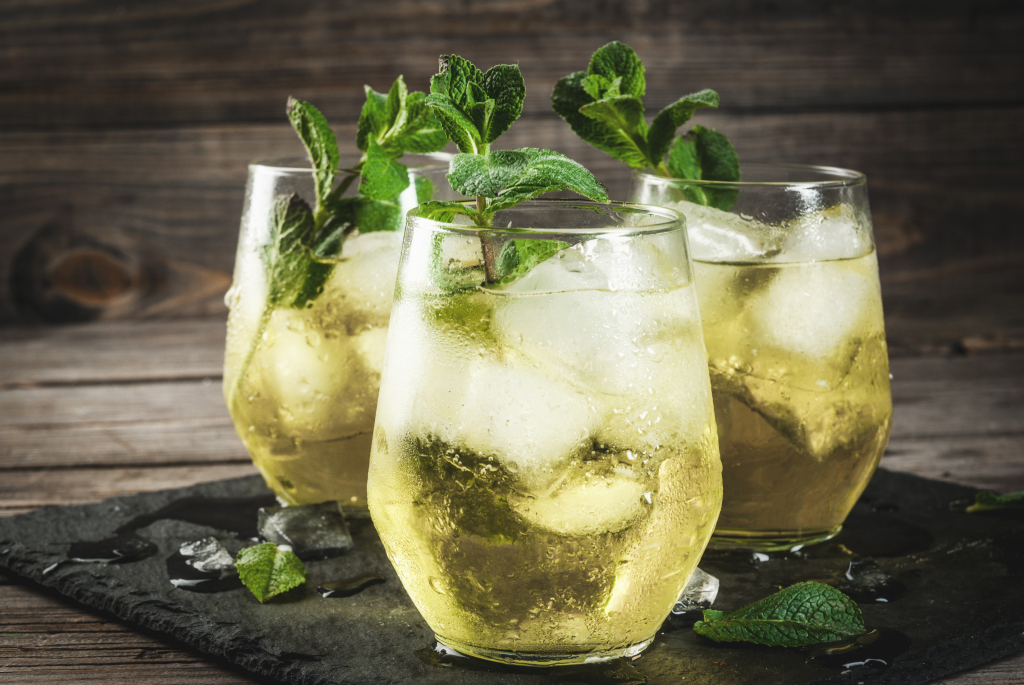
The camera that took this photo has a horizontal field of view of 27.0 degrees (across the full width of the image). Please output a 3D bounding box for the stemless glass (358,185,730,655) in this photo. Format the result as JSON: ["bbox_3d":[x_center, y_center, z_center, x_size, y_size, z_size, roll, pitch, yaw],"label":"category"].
[{"bbox_3d":[0.009,0.021,0.537,0.089,0.108,0.089,0,10,0],"label":"stemless glass"}]

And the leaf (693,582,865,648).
[{"bbox_3d":[0.068,0.070,0.547,0.043,0.009,0.022,0,10,0],"label":"leaf"}]

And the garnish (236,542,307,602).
[{"bbox_3d":[-0.066,0.063,0.585,0.017,0.010,0.020,2,10,10],"label":"garnish"}]

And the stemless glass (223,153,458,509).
[{"bbox_3d":[-0.048,-0.003,0.680,0.089,0.108,0.089,0,10,0],"label":"stemless glass"}]

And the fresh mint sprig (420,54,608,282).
[{"bbox_3d":[0.001,-0.043,0.516,0.043,0.051,0.042,0,10,0],"label":"fresh mint sprig"}]

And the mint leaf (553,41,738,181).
[{"bbox_3d":[0.039,-0.069,0.629,0.052,0.038,0.045,0,10,0],"label":"mint leaf"}]

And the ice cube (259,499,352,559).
[{"bbox_3d":[-0.062,0.054,0.634,0.021,0.011,0.018,-4,11,-20],"label":"ice cube"}]

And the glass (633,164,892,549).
[{"bbox_3d":[0.071,0.003,0.642,0.089,0.108,0.089,0,10,0],"label":"glass"}]

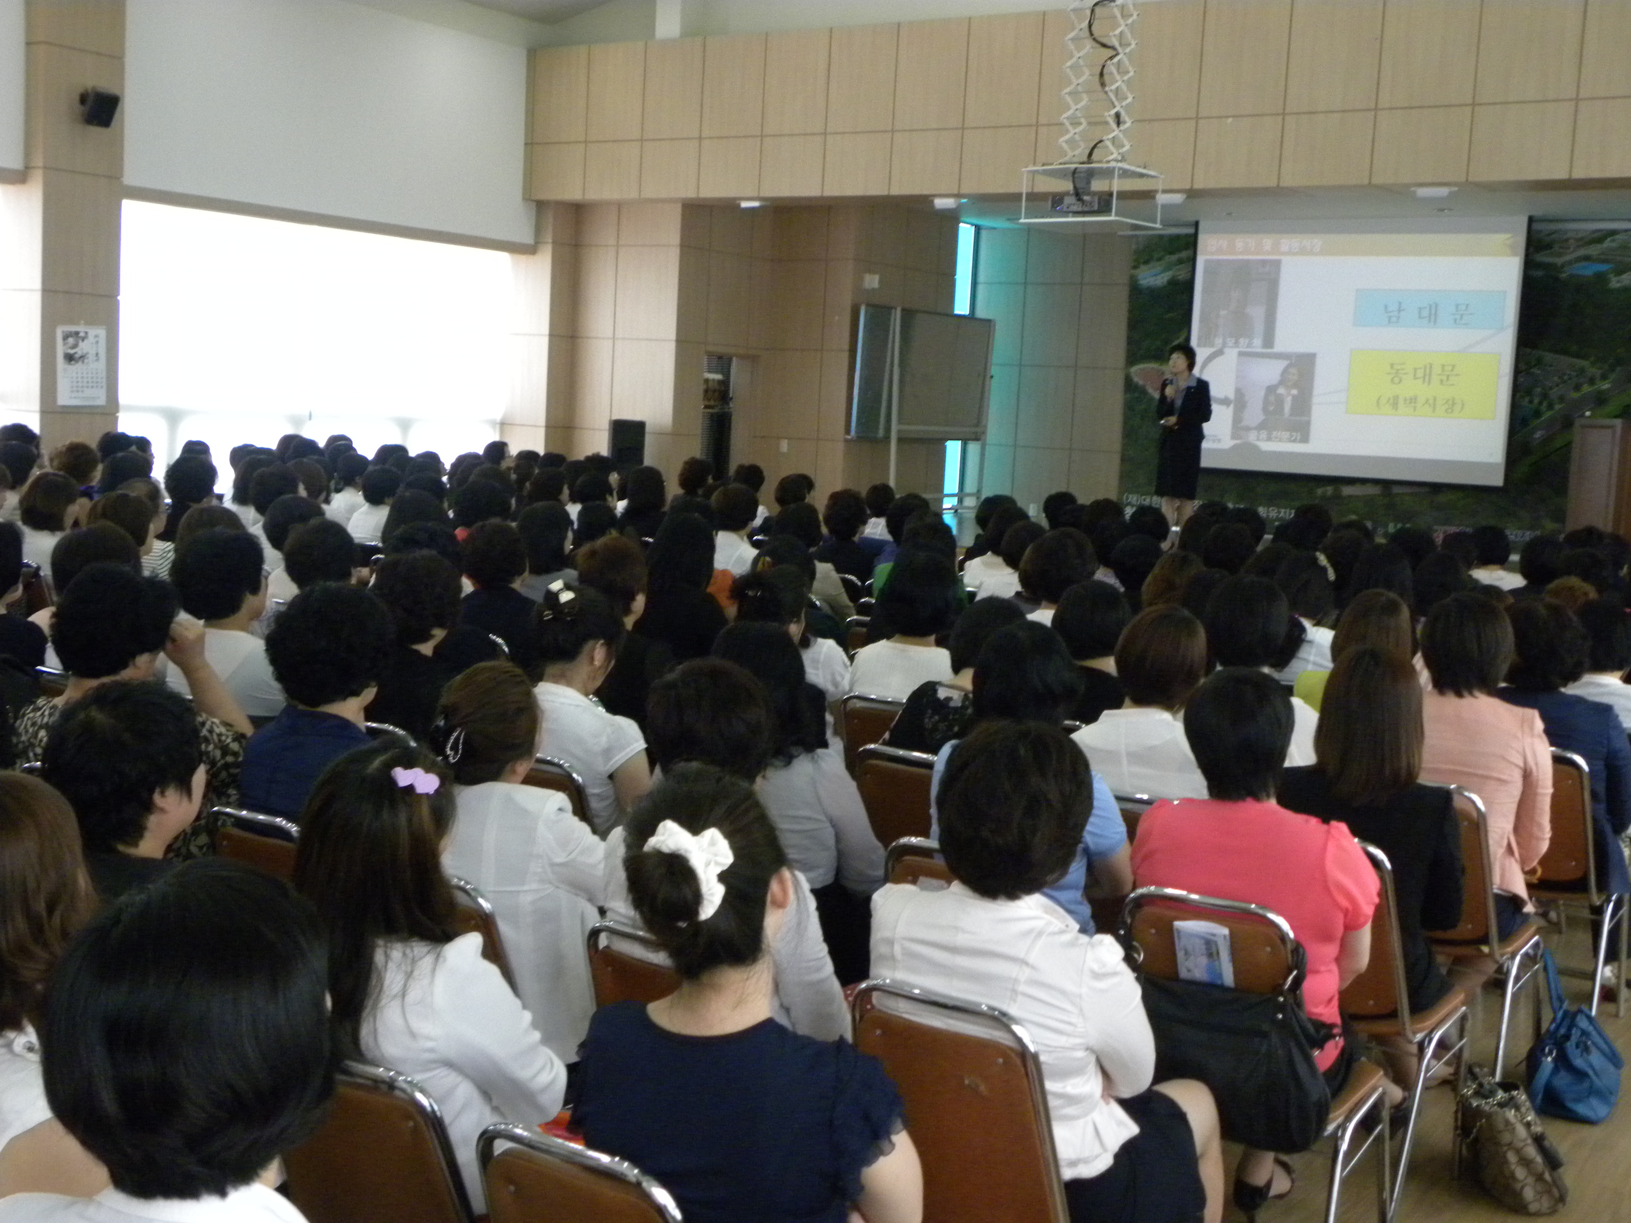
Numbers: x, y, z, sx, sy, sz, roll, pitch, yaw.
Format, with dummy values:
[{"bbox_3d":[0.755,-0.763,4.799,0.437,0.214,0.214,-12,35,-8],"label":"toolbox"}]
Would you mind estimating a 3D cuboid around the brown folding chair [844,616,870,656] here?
[{"bbox_3d":[0.377,0.444,8.880,0.420,0.831,0.500,6,7,27],"label":"brown folding chair"}]

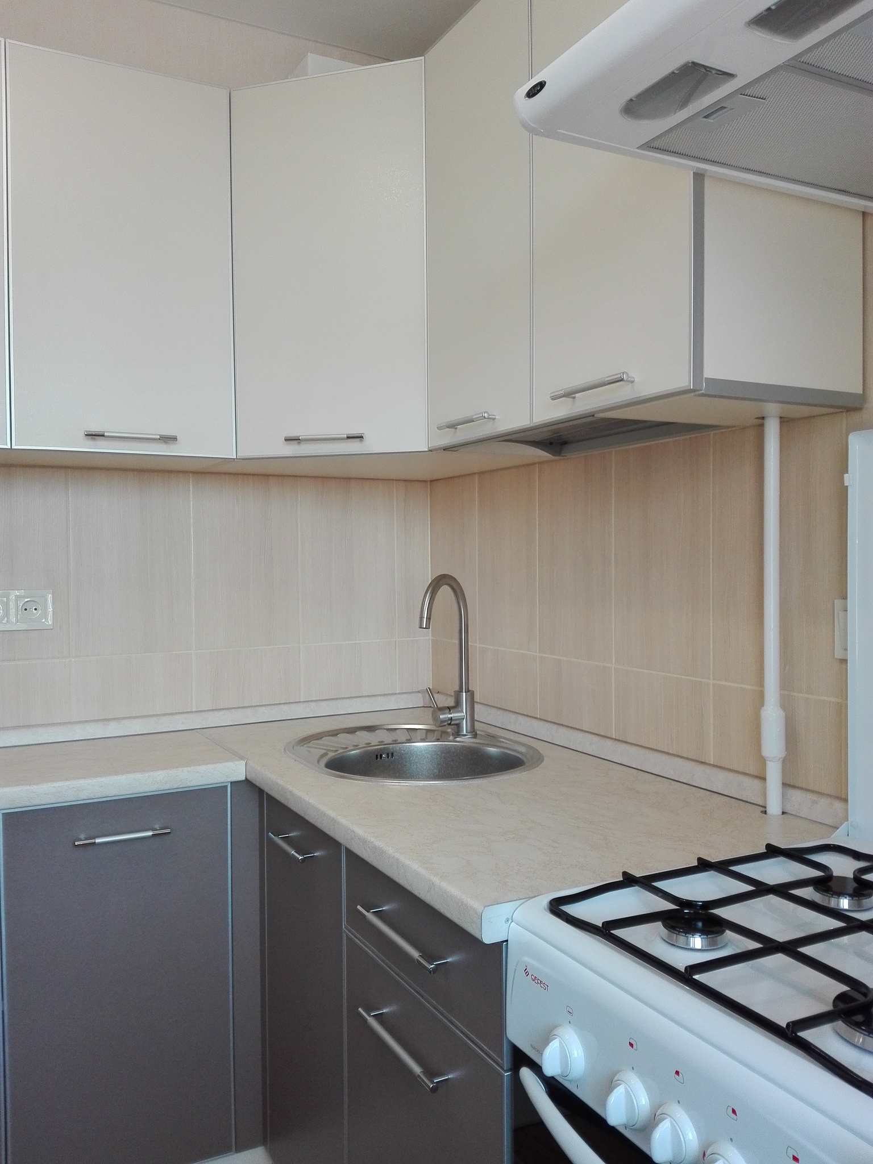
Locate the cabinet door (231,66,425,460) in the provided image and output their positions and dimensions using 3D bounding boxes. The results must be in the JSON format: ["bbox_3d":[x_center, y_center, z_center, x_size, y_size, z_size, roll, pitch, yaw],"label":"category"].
[{"bbox_3d":[-0.211,-0.614,1.777,0.404,0.731,0.020,0,1,17],"label":"cabinet door"}]

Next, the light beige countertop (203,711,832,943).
[{"bbox_3d":[0.015,0.346,1.635,0.599,0.041,1.222,-1,2,-29],"label":"light beige countertop"}]

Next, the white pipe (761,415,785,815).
[{"bbox_3d":[0.481,0.047,1.304,0.034,0.568,0.034,-1,2,-29],"label":"white pipe"}]

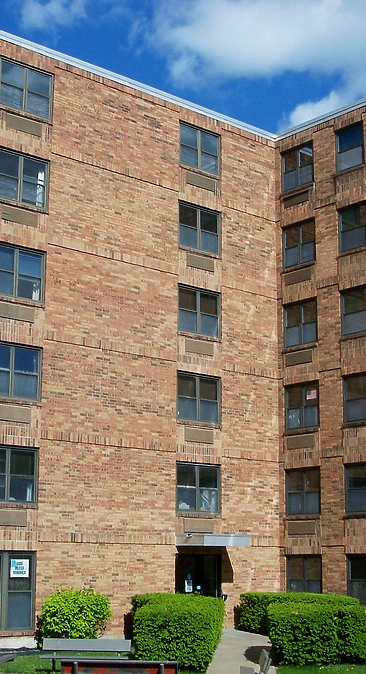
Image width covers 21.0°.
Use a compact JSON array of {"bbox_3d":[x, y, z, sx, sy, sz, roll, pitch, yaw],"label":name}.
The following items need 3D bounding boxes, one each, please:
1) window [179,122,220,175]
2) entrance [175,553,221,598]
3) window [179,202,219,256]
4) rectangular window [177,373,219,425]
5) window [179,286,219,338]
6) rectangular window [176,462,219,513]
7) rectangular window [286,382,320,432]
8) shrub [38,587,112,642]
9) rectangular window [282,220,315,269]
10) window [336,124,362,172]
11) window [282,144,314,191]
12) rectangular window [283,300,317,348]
[{"bbox_3d":[0.568,-5.919,31.198,1.710,1.440,0.120,11,-16,-39],"label":"window"},{"bbox_3d":[0.441,7.297,28.342,1.680,2.115,0.120,11,-16,-39],"label":"entrance"},{"bbox_3d":[0.540,-3.327,30.654,1.696,1.452,0.140,11,-16,-40],"label":"window"},{"bbox_3d":[0.474,1.833,29.511,1.699,1.420,0.120,11,-16,-40],"label":"rectangular window"},{"bbox_3d":[0.516,-0.733,30.044,1.709,1.438,0.150,11,-16,-40],"label":"window"},{"bbox_3d":[0.439,4.417,28.903,1.709,1.438,0.150,11,-16,-40],"label":"rectangular window"},{"bbox_3d":[3.759,2.167,30.938,0.120,1.420,1.408,11,-16,-40],"label":"rectangular window"},{"bbox_3d":[-2.641,6.922,24.257,1.800,1.491,1.650,0,-12,0],"label":"shrub"},{"bbox_3d":[3.764,-2.995,32.045,0.140,1.452,1.391,11,-16,-40],"label":"rectangular window"},{"bbox_3d":[5.235,-5.923,31.026,0.120,1.440,1.110,11,-16,-39],"label":"window"},{"bbox_3d":[3.807,-5.578,32.660,0.120,1.420,1.408,11,-16,-40],"label":"window"},{"bbox_3d":[3.781,-0.414,31.508,0.120,1.420,1.408,11,-16,-40],"label":"rectangular window"}]

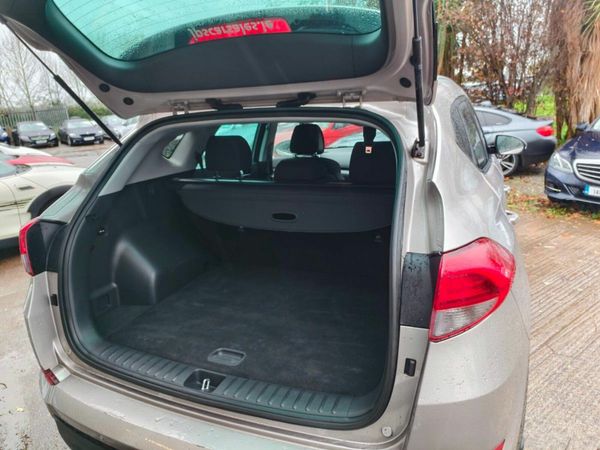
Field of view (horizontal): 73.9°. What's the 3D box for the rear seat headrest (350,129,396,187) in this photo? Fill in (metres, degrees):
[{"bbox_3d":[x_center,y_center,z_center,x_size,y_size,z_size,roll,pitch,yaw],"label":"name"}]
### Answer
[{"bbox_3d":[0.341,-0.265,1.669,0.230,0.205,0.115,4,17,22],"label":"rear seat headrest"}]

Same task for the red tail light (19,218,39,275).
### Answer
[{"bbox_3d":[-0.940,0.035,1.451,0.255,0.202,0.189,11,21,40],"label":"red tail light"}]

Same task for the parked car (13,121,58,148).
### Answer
[{"bbox_3d":[-16.040,-5.411,24.027,1.780,1.450,4.600,-15,21,-38],"label":"parked car"}]

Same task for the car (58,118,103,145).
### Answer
[{"bbox_3d":[-13.858,-5.775,24.985,1.810,1.430,4.580,-15,21,-38],"label":"car"}]

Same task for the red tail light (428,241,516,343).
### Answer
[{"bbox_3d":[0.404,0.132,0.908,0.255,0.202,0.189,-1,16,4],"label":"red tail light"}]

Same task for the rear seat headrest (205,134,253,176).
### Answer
[{"bbox_3d":[-0.321,-0.342,1.927,0.225,0.180,0.110,4,17,22],"label":"rear seat headrest"}]

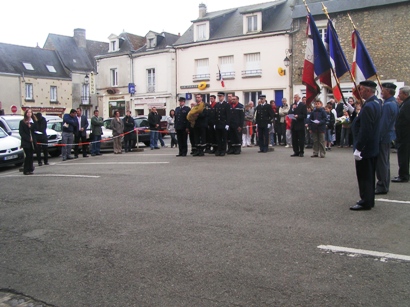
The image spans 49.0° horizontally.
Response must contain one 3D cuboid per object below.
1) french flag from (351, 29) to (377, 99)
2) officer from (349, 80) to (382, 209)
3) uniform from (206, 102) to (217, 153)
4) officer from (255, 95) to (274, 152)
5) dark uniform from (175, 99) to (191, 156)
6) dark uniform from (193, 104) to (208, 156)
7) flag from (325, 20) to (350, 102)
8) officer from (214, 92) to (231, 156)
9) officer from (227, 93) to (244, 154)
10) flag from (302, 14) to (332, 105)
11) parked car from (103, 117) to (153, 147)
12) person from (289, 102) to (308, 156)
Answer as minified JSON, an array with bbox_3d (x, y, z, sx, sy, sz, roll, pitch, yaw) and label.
[{"bbox_3d":[2.439,-1.365,6.900,0.400,1.100,0.250,0,4,0],"label":"french flag"},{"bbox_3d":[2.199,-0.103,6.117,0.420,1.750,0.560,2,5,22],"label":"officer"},{"bbox_3d":[0.237,-0.780,13.650,0.510,1.540,0.340,1,5,16],"label":"uniform"},{"bbox_3d":[1.828,-0.898,13.756,0.560,1.770,0.340,1,5,18],"label":"officer"},{"bbox_3d":[-0.668,-0.778,13.287,0.530,1.740,0.340,1,5,18],"label":"dark uniform"},{"bbox_3d":[-0.130,-0.691,12.946,0.520,1.540,0.380,2,5,25],"label":"dark uniform"},{"bbox_3d":[2.134,-1.493,7.300,0.450,1.270,0.270,2,6,27],"label":"flag"},{"bbox_3d":[0.498,-0.831,12.800,0.510,1.820,0.360,1,5,12],"label":"officer"},{"bbox_3d":[0.946,-0.832,13.443,0.540,1.760,0.360,3,5,32],"label":"officer"},{"bbox_3d":[1.651,-1.394,6.600,0.450,1.270,0.270,2,6,27],"label":"flag"},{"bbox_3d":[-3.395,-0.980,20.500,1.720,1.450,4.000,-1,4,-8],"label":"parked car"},{"bbox_3d":[2.670,-0.800,12.800,0.450,1.750,0.550,-4,6,-37],"label":"person"}]

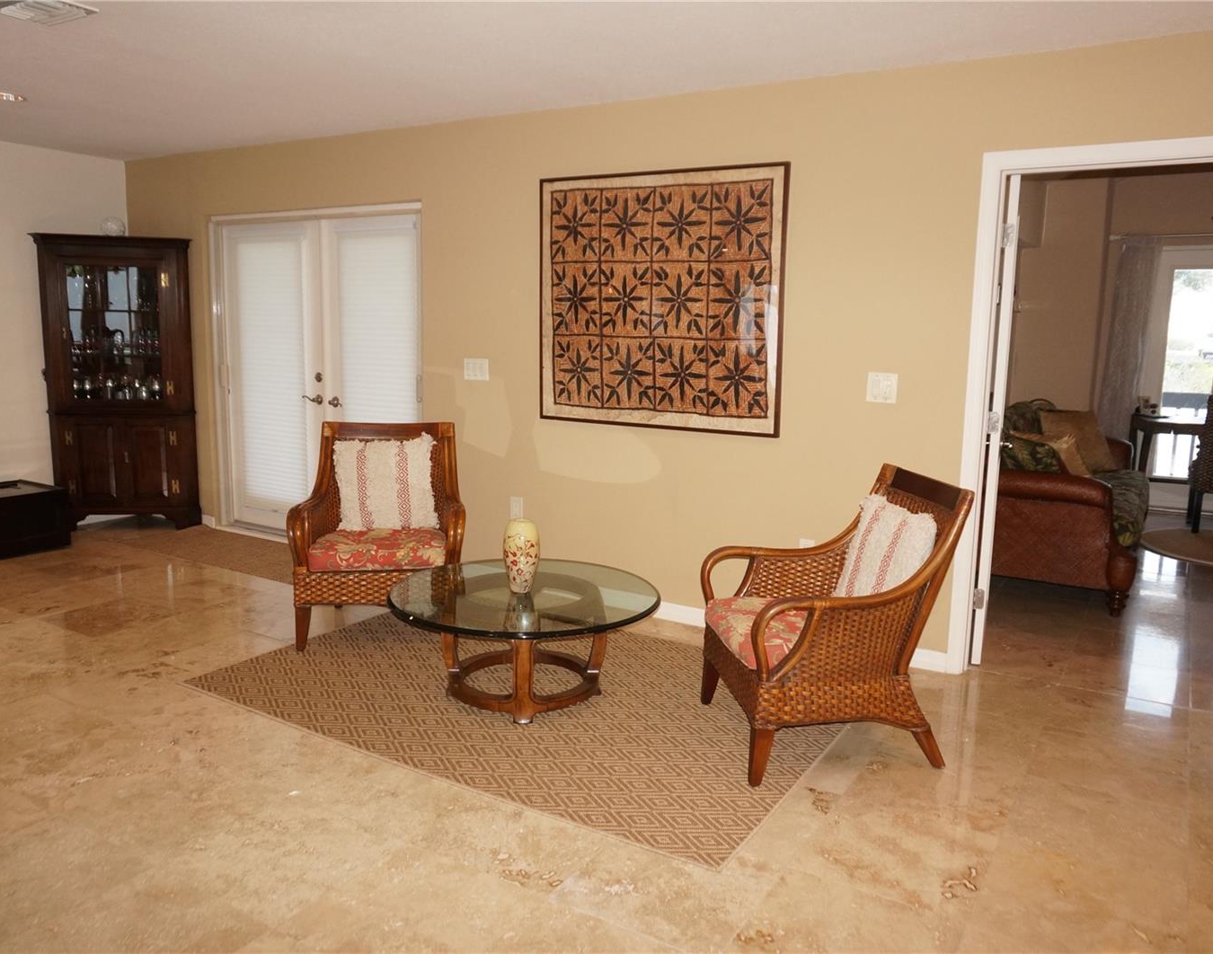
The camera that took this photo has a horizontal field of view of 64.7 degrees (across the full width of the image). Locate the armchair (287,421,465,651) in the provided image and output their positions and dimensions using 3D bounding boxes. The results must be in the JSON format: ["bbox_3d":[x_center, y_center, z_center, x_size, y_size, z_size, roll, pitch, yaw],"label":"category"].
[{"bbox_3d":[-1.029,0.240,4.447,0.750,0.935,0.715,0,9,-8],"label":"armchair"}]

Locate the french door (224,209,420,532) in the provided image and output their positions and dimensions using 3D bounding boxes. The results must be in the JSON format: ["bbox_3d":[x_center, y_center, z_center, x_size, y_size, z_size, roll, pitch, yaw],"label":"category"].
[{"bbox_3d":[-1.791,-0.575,5.919,1.860,2.060,0.120,7,10,31],"label":"french door"}]

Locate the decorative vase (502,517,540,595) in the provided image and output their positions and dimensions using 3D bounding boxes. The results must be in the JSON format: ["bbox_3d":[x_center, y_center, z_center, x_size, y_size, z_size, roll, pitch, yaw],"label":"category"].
[{"bbox_3d":[-0.321,0.306,3.632,0.141,0.262,0.141,1,9,0],"label":"decorative vase"}]

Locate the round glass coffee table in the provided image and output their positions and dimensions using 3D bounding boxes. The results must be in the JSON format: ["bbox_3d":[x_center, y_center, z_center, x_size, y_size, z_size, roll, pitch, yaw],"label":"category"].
[{"bbox_3d":[-0.310,0.641,3.674,1.030,0.410,1.030,1,9,0],"label":"round glass coffee table"}]

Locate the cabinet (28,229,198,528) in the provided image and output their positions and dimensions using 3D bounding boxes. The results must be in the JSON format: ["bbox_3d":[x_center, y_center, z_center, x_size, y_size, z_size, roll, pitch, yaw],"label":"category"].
[{"bbox_3d":[-3.246,-0.624,6.500,0.950,1.920,0.540,-1,9,-13],"label":"cabinet"}]

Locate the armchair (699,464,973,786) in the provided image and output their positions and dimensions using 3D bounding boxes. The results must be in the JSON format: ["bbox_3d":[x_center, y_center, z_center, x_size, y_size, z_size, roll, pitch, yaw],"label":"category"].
[{"bbox_3d":[0.751,0.454,3.307,0.715,0.935,0.750,0,9,-7],"label":"armchair"}]

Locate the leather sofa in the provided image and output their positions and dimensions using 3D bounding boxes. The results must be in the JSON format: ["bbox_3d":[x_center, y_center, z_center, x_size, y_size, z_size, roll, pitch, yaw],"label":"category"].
[{"bbox_3d":[2.817,0.068,5.965,0.950,0.950,2.250,7,10,31],"label":"leather sofa"}]

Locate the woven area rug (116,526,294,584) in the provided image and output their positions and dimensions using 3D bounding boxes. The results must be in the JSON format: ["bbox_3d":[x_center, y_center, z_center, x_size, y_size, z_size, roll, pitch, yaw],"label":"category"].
[{"bbox_3d":[-2.107,0.476,5.795,1.975,0.010,0.645,7,10,31],"label":"woven area rug"}]

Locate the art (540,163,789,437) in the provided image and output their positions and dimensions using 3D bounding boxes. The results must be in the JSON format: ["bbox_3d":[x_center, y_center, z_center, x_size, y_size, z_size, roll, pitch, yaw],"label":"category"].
[{"bbox_3d":[0.228,-0.827,4.519,1.297,1.187,0.036,7,10,31],"label":"art"}]

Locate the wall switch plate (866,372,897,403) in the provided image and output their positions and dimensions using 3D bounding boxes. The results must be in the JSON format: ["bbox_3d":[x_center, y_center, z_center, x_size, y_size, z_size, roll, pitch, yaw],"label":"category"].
[{"bbox_3d":[1.158,-0.373,4.020,0.125,0.124,0.012,7,10,31],"label":"wall switch plate"}]

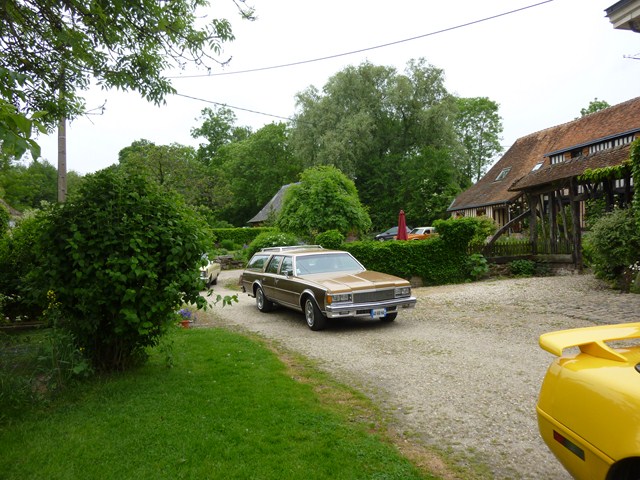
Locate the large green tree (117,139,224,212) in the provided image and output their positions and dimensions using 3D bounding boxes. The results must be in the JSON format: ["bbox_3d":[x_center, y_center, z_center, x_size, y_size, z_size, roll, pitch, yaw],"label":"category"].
[{"bbox_3d":[-10.674,-3.606,33.000,7.700,7.300,7.000,-1,-1,-22],"label":"large green tree"}]

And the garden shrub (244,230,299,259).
[{"bbox_3d":[-2.107,0.288,20.500,2.450,1.450,2.100,-1,-1,-6],"label":"garden shrub"}]

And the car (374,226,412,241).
[{"bbox_3d":[6.740,-0.410,41.000,4.250,1.480,1.720,-2,0,-18],"label":"car"}]

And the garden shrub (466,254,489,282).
[{"bbox_3d":[5.830,0.980,17.100,0.840,1.060,0.800,-2,0,18],"label":"garden shrub"}]

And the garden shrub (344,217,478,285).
[{"bbox_3d":[3.088,0.354,15.600,5.600,2.300,1.300,-1,-1,-30],"label":"garden shrub"}]

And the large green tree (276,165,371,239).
[{"bbox_3d":[0.220,-2.000,28.000,5.700,5.100,5.400,-2,0,0],"label":"large green tree"}]

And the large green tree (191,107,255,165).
[{"bbox_3d":[-10.016,-6.864,47.000,6.600,13.500,6.400,-1,-1,-11],"label":"large green tree"}]

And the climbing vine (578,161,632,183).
[{"bbox_3d":[9.171,-2.208,14.900,0.600,0.600,3.100,-1,-1,-3],"label":"climbing vine"}]

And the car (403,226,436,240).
[{"bbox_3d":[7.390,-0.160,33.000,4.300,1.430,1.700,-1,-1,-35],"label":"car"}]

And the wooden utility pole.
[{"bbox_3d":[-8.630,-2.250,15.500,0.280,8.100,0.280,-2,0,0],"label":"wooden utility pole"}]

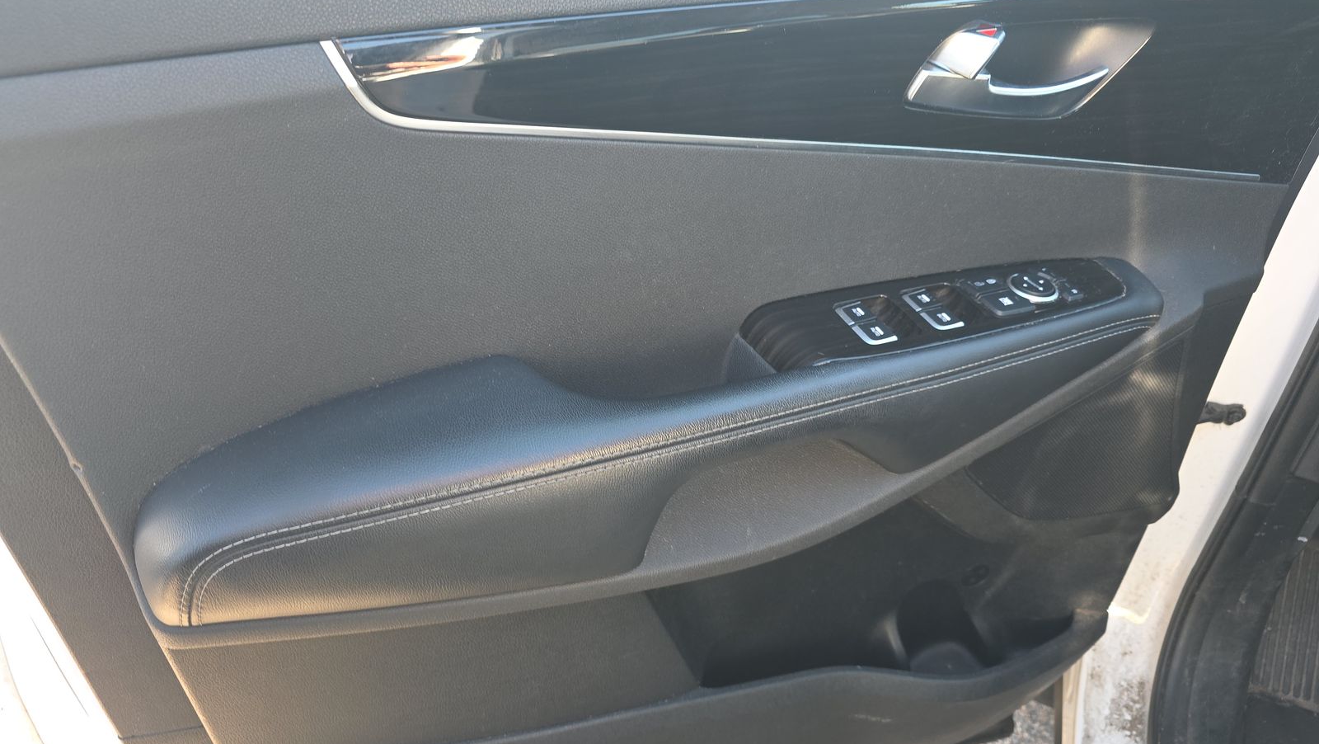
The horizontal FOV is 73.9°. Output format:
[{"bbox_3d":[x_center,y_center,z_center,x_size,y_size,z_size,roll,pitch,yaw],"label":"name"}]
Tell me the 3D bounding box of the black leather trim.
[{"bbox_3d":[0.047,0.026,0.535,0.632,0.088,0.117,-11,33,-19],"label":"black leather trim"}]

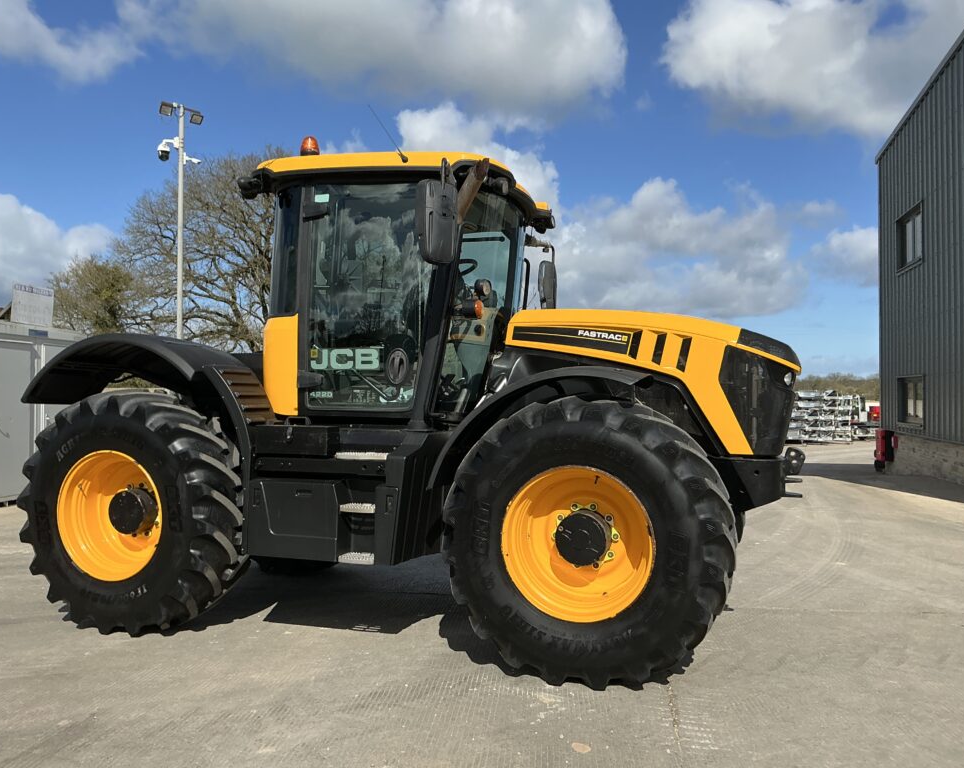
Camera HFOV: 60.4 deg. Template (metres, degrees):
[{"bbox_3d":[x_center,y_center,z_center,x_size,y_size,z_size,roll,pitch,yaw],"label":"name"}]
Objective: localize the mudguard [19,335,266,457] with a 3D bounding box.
[{"bbox_3d":[-2.160,0.068,5.468,1.727,0.768,0.576,0,-1,17],"label":"mudguard"}]

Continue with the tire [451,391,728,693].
[{"bbox_3d":[0.572,0.840,4.564,1.576,1.560,0.596,0,-1,19],"label":"tire"}]

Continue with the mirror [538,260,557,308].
[{"bbox_3d":[0.553,-0.820,6.999,0.111,0.429,0.222,0,-1,-5],"label":"mirror"}]

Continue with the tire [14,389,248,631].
[{"bbox_3d":[-2.244,0.815,5.406,1.586,1.565,0.596,0,-1,17],"label":"tire"}]

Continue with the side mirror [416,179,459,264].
[{"bbox_3d":[-0.244,-0.868,4.434,0.111,0.429,0.222,-1,-1,40],"label":"side mirror"}]

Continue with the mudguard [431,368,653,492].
[{"bbox_3d":[0.356,0.273,4.764,1.323,0.742,0.505,0,-1,19],"label":"mudguard"}]

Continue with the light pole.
[{"bbox_3d":[-6.291,-2.055,17.229,1.000,7.713,0.600,1,-1,-30],"label":"light pole"}]

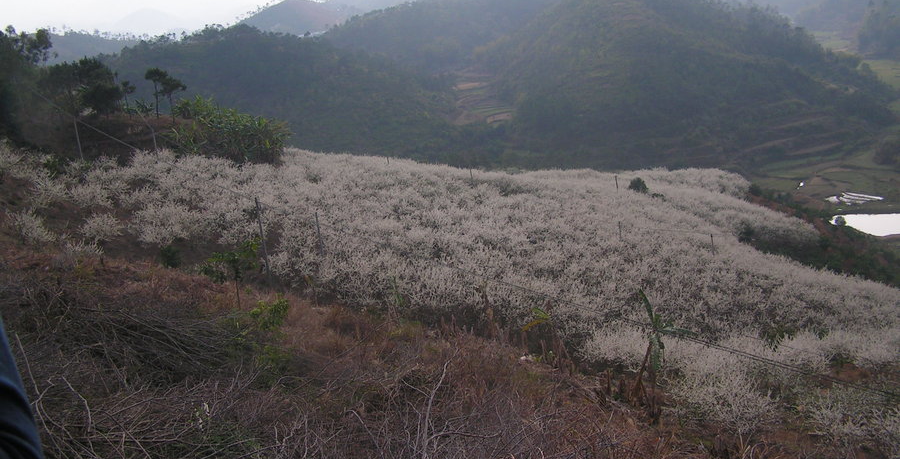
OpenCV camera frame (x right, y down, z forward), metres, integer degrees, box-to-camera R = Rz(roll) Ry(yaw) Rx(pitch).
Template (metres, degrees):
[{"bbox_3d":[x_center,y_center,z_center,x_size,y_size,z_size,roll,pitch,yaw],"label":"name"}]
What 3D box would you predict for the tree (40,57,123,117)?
[{"bbox_3d":[-37.319,-14.318,100.331,8.200,6.600,6.500,-9,11,-19],"label":"tree"}]

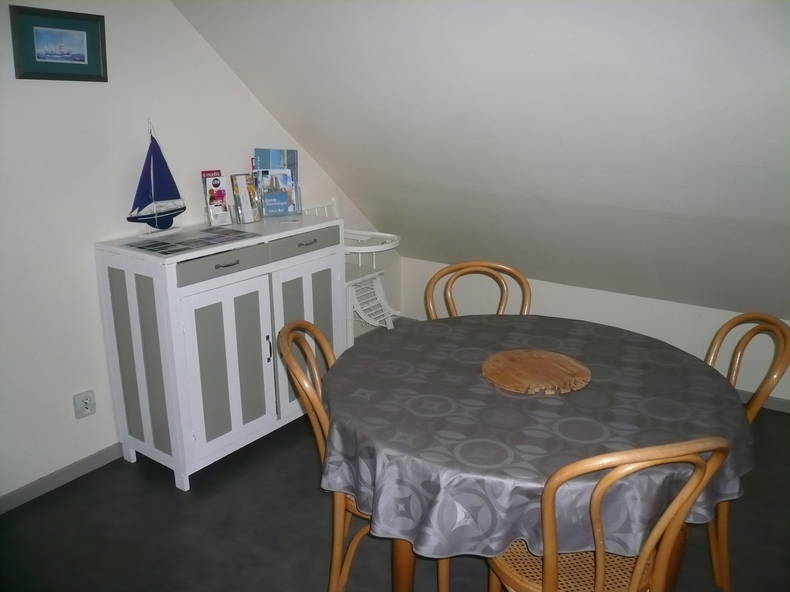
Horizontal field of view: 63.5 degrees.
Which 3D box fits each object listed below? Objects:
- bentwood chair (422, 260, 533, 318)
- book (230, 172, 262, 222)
[{"bbox_3d":[0.335,0.363,2.240,0.420,0.880,0.500,-2,17,-8],"label":"bentwood chair"},{"bbox_3d":[-0.677,-0.433,2.869,0.035,0.210,0.116,-5,10,40],"label":"book"}]

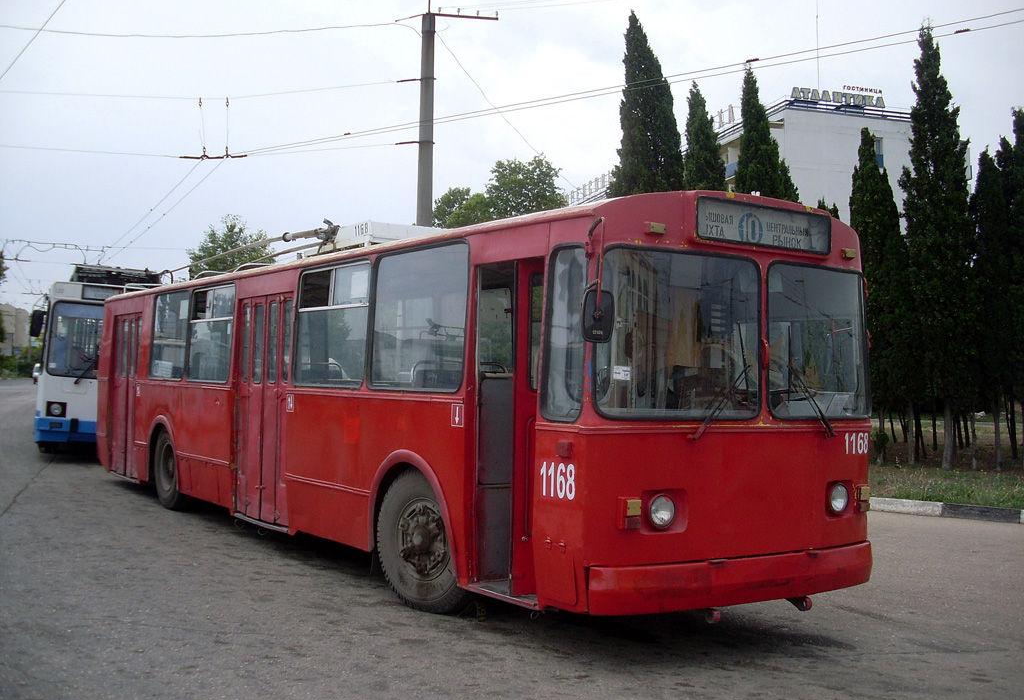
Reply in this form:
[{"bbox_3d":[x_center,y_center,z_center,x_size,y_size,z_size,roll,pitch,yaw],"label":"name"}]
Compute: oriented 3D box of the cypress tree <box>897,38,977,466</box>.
[{"bbox_3d":[7.062,-1.697,18.700,1.270,7.370,1.270,0,-1,21],"label":"cypress tree"}]

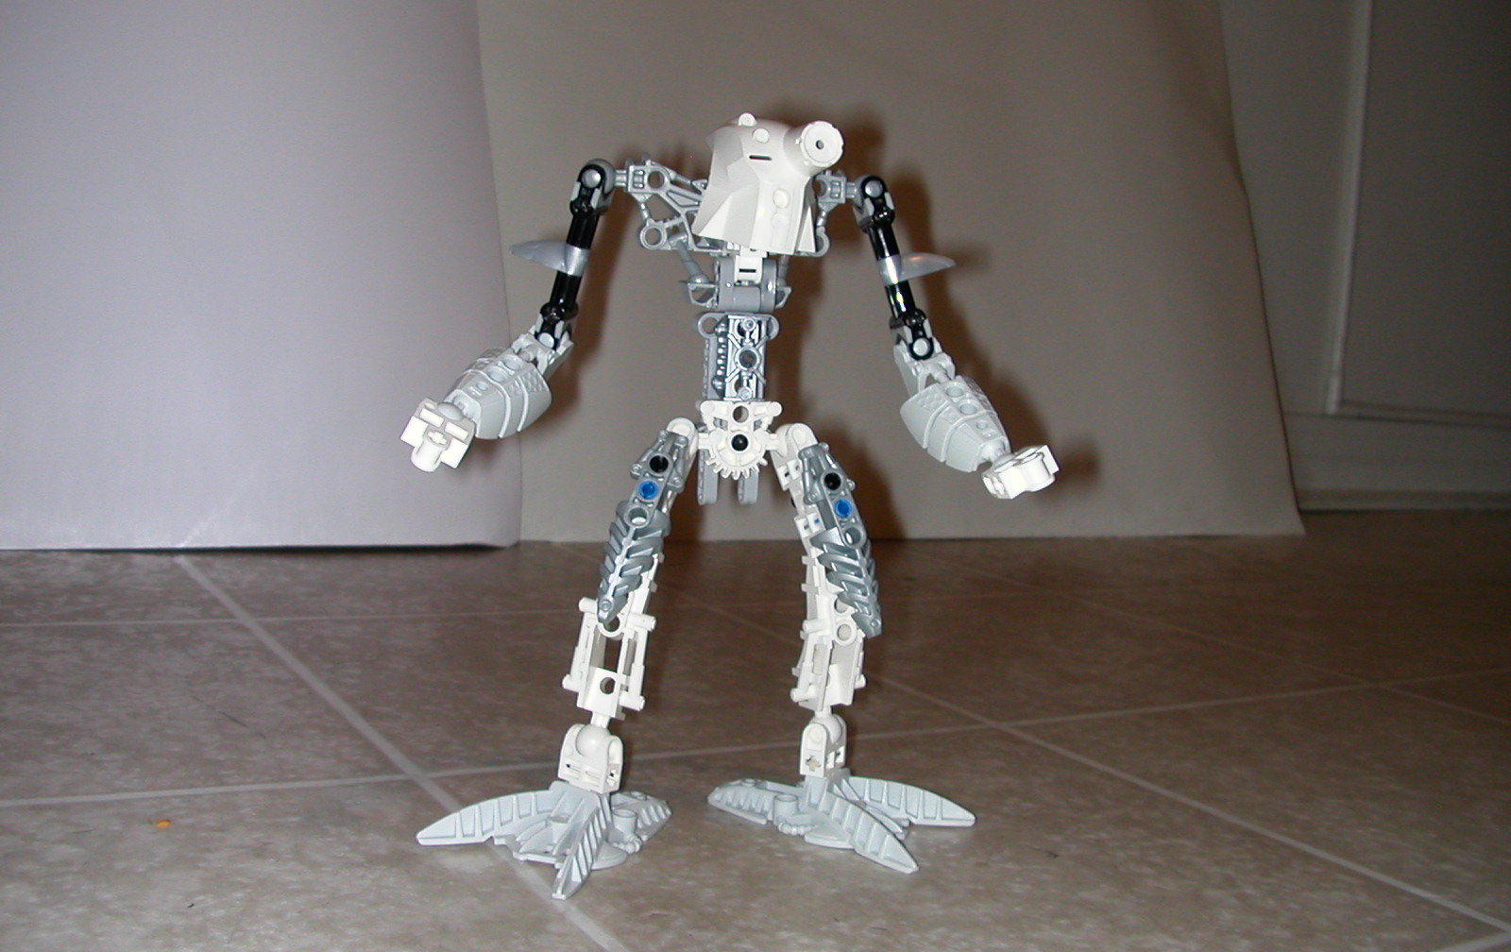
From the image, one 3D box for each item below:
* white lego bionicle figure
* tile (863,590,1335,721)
[{"bbox_3d":[-0.010,0.003,0.446,0.183,0.205,0.080,2,6,-18],"label":"white lego bionicle figure"},{"bbox_3d":[0.133,0.086,0.773,0.226,0.009,0.226,1,7,-31],"label":"tile"}]

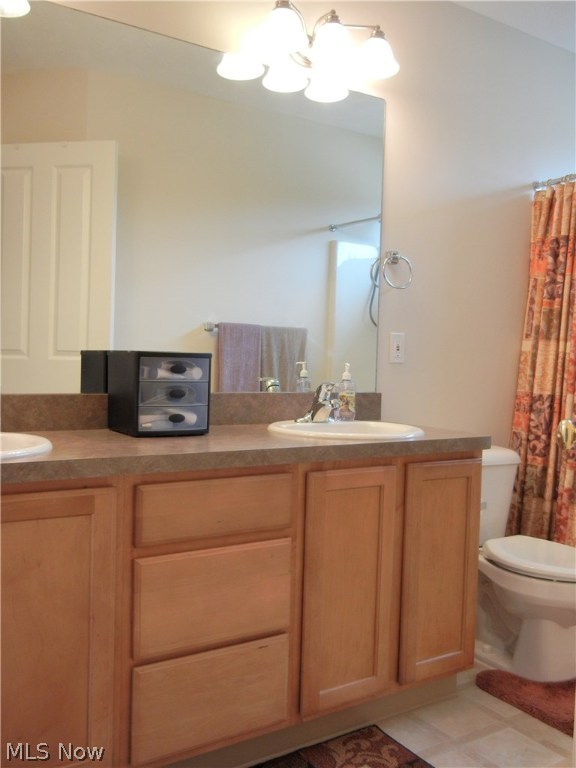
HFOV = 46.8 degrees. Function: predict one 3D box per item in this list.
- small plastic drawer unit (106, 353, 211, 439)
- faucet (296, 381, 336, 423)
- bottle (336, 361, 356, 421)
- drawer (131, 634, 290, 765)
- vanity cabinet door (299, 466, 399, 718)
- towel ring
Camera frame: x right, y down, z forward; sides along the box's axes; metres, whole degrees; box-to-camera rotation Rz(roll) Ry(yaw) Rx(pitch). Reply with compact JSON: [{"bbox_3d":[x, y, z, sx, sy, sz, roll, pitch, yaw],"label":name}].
[{"bbox_3d":[-0.365,0.024,1.880,0.218,0.224,0.206,0,2,-36],"label":"small plastic drawer unit"},{"bbox_3d":[0.115,0.063,2.111,0.155,0.130,0.155,0,2,-31],"label":"faucet"},{"bbox_3d":[0.196,0.028,2.206,0.062,0.194,0.054,2,2,3],"label":"bottle"},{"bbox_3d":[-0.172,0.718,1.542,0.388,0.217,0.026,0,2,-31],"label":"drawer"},{"bbox_3d":[0.154,0.523,1.724,0.276,0.612,0.024,0,2,-31],"label":"vanity cabinet door"},{"bbox_3d":[0.384,-0.412,2.420,0.134,0.132,0.060,0,2,-31],"label":"towel ring"}]

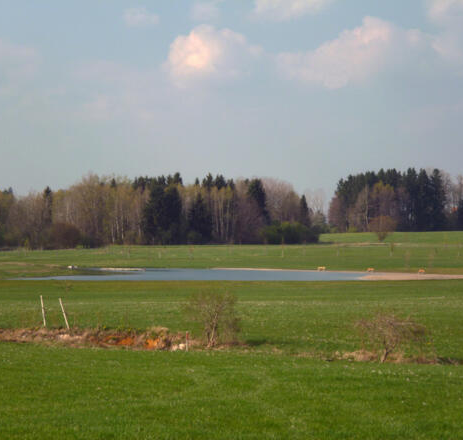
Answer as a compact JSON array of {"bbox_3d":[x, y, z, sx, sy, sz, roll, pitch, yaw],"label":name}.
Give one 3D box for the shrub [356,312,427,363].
[{"bbox_3d":[5.778,4.243,60.000,2.528,1.806,2.401,0,-1,0],"label":"shrub"}]

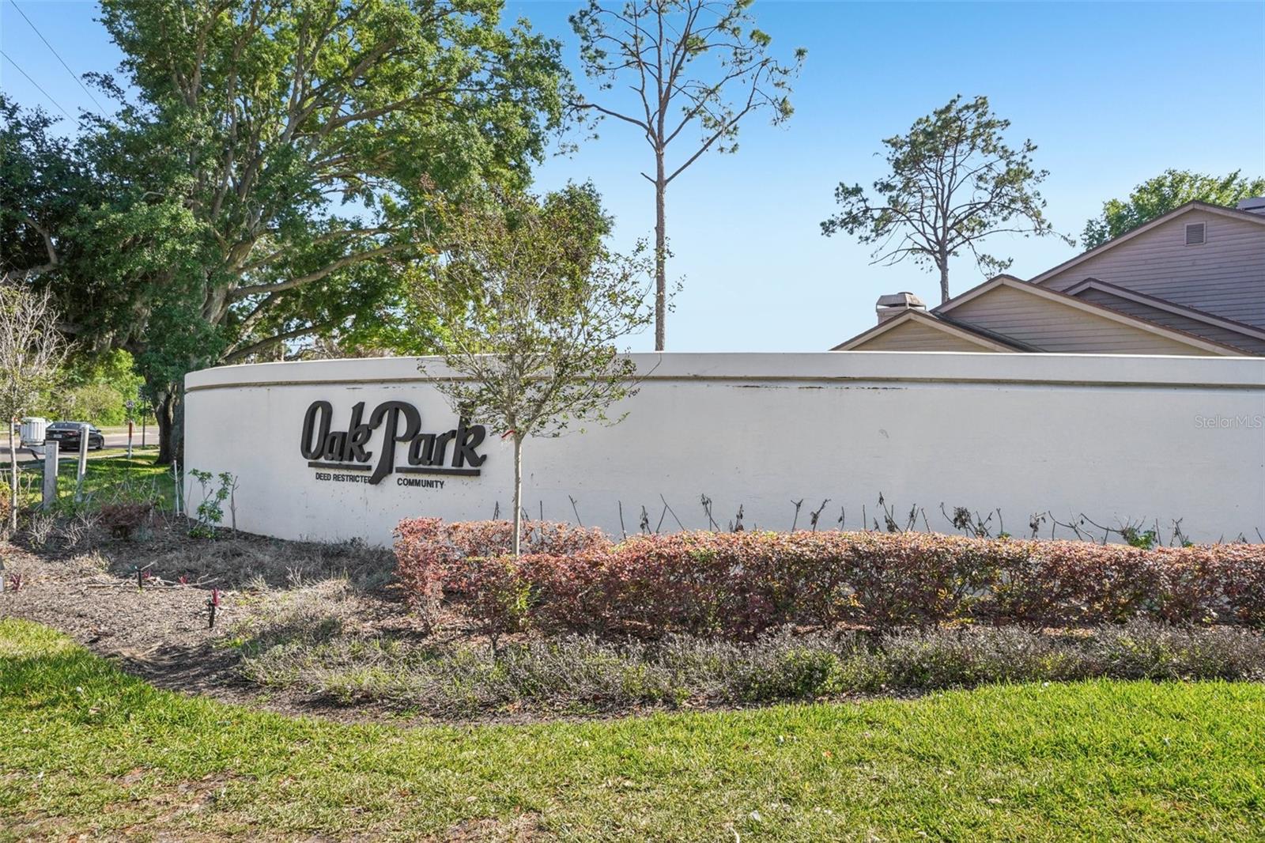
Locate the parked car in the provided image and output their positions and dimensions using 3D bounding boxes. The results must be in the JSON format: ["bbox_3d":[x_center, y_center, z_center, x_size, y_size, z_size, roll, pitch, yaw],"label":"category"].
[{"bbox_3d":[-28.700,0.760,48.800,1.840,1.470,4.850,1,0,-13],"label":"parked car"}]

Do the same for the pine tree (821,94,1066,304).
[{"bbox_3d":[15.760,-7.400,48.000,12.200,18.200,11.800,1,0,0],"label":"pine tree"}]

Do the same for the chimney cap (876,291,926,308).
[{"bbox_3d":[7.510,-3.370,26.500,0.950,0.460,1.020,1,1,44],"label":"chimney cap"}]

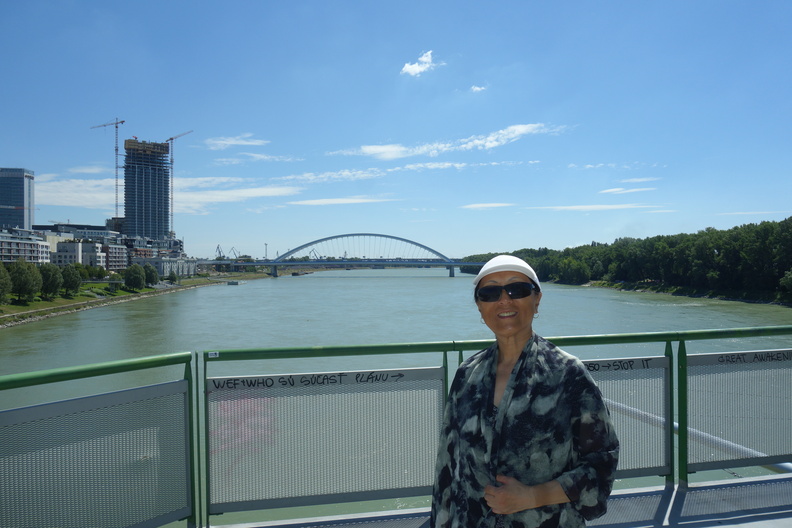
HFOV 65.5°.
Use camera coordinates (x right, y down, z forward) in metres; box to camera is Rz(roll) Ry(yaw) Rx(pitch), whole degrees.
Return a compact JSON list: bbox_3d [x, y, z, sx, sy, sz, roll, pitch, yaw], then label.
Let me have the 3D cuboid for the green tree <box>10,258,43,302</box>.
[{"bbox_3d":[-132.500,5.800,221.000,10.600,15.300,10.600,0,0,-31],"label":"green tree"}]

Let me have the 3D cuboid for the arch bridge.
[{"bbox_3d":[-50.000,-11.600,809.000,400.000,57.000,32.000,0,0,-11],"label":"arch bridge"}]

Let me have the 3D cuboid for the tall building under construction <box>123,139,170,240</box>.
[{"bbox_3d":[-287.000,-64.000,711.000,48.000,147.000,31.000,0,0,-28],"label":"tall building under construction"}]

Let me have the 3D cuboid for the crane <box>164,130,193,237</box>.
[{"bbox_3d":[-248.000,-69.000,705.000,4.000,155.000,75.000,0,0,-41],"label":"crane"}]

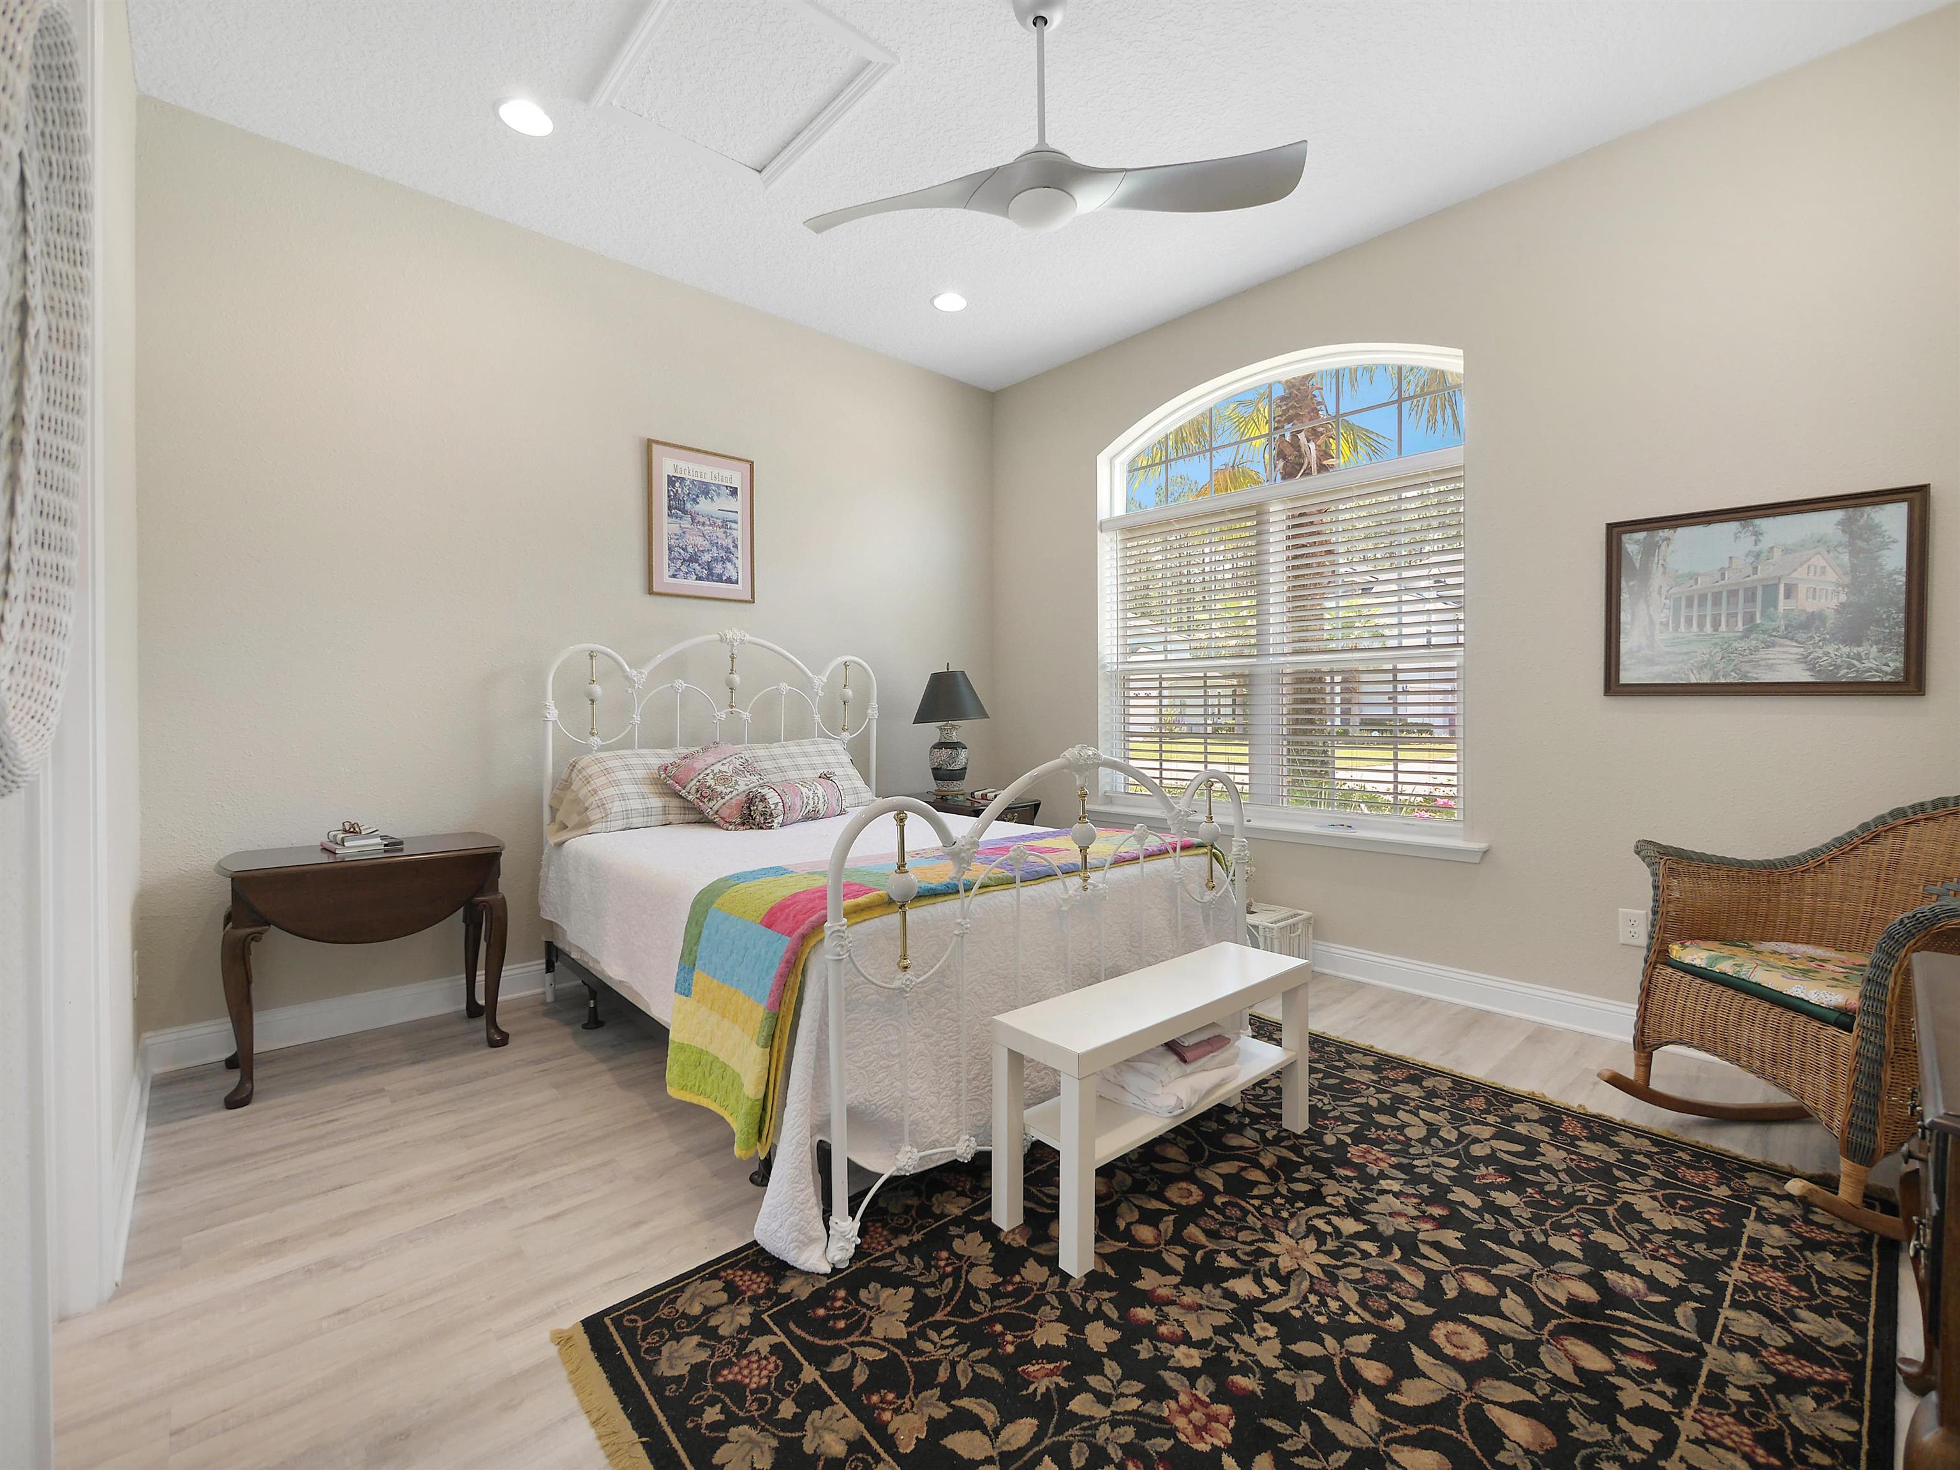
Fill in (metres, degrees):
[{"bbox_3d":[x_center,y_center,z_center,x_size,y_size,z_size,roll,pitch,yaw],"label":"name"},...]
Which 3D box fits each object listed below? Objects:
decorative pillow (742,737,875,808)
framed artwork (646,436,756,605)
[{"bbox_3d":[-0.791,0.211,3.771,0.650,0.390,0.170,-2,-31,-43],"label":"decorative pillow"},{"bbox_3d":[-1.278,-0.968,3.667,0.497,0.689,0.030,-2,2,-41],"label":"framed artwork"}]

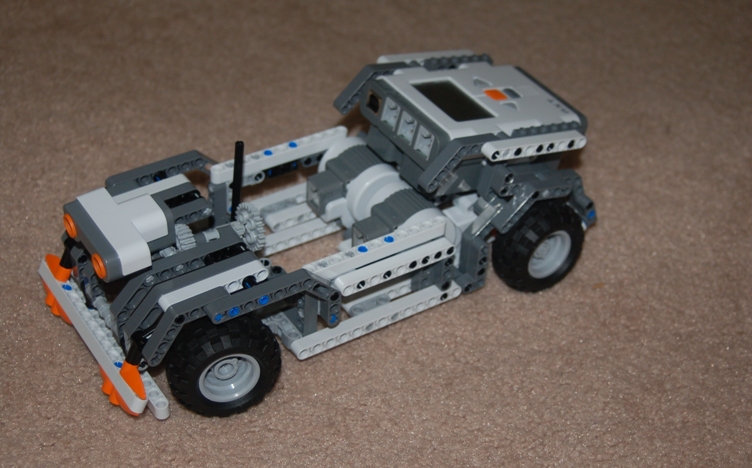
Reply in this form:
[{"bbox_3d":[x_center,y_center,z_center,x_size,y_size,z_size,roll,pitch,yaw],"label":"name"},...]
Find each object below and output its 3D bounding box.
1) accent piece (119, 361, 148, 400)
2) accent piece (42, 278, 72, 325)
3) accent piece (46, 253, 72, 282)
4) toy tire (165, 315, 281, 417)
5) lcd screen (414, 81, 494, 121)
[{"bbox_3d":[-0.113,0.068,0.592,0.008,0.009,0.023,3,31,-43],"label":"accent piece"},{"bbox_3d":[-0.165,0.037,0.649,0.009,0.009,0.034,3,31,-43],"label":"accent piece"},{"bbox_3d":[-0.166,0.015,0.652,0.008,0.009,0.022,3,31,-43],"label":"accent piece"},{"bbox_3d":[-0.074,0.063,0.611,0.056,0.056,0.026,-11,41,-21],"label":"toy tire"},{"bbox_3d":[0.042,-0.072,0.689,0.028,0.003,0.042,-10,40,-35],"label":"lcd screen"}]

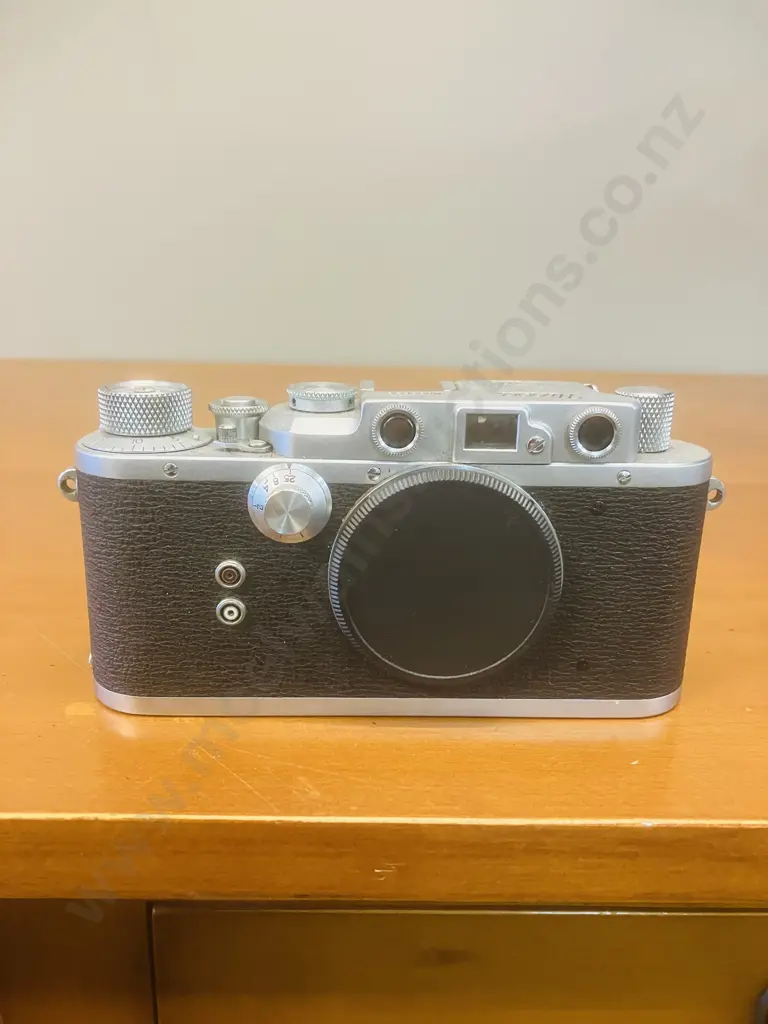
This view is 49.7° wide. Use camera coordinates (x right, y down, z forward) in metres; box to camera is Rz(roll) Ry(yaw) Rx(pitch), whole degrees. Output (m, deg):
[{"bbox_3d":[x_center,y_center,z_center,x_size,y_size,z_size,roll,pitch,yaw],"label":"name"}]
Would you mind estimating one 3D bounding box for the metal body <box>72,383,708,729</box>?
[{"bbox_3d":[0.002,0.008,0.179,0.144,0.070,0.041,1,15,-1],"label":"metal body"}]

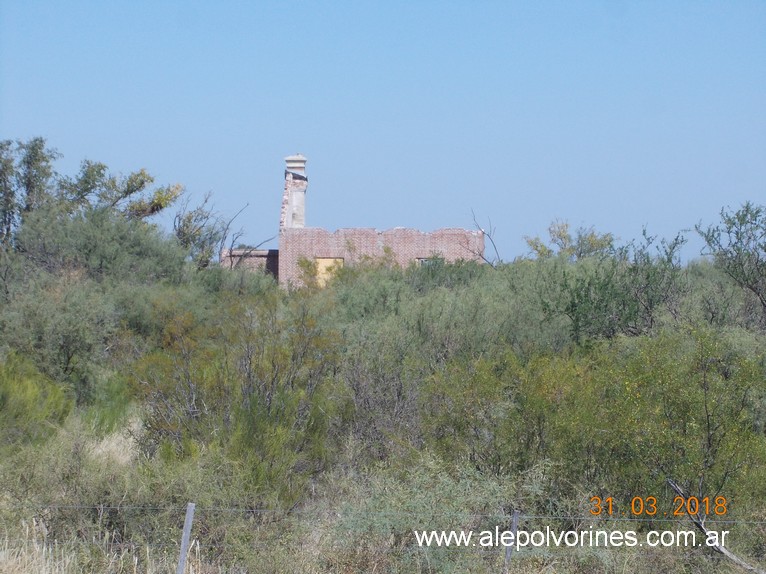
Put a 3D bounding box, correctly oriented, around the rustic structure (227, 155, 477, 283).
[{"bbox_3d":[-1.400,-2.250,141.500,11.900,7.400,7.500,0,0,0],"label":"rustic structure"}]

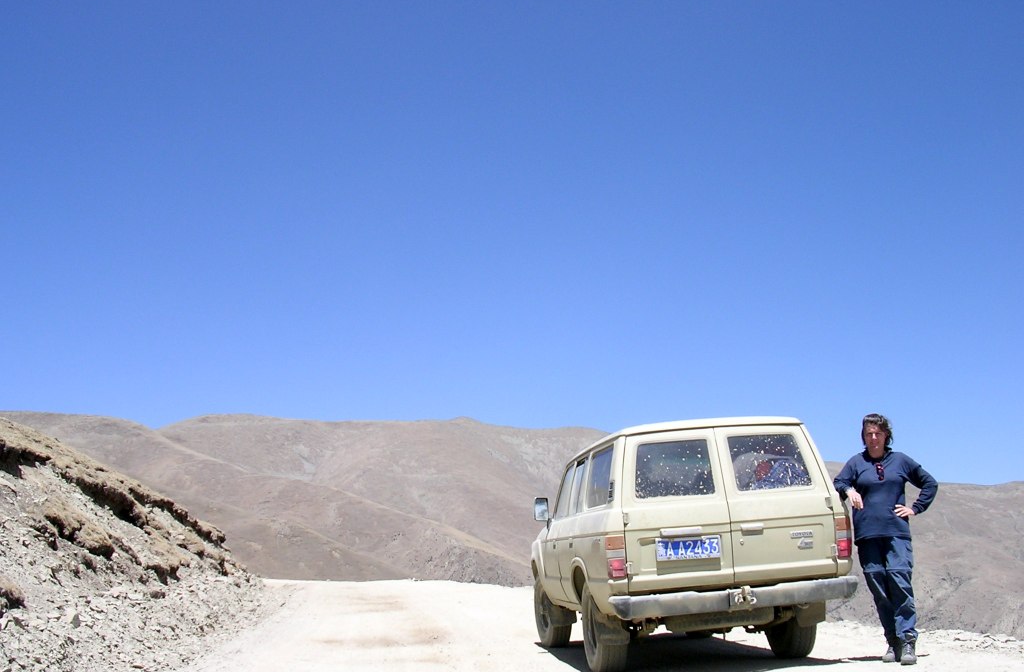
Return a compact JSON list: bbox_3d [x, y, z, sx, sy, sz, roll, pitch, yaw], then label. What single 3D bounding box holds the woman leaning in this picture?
[{"bbox_3d":[2.680,1.445,8.000,0.710,1.730,0.460,-6,-12,16],"label":"woman leaning"}]

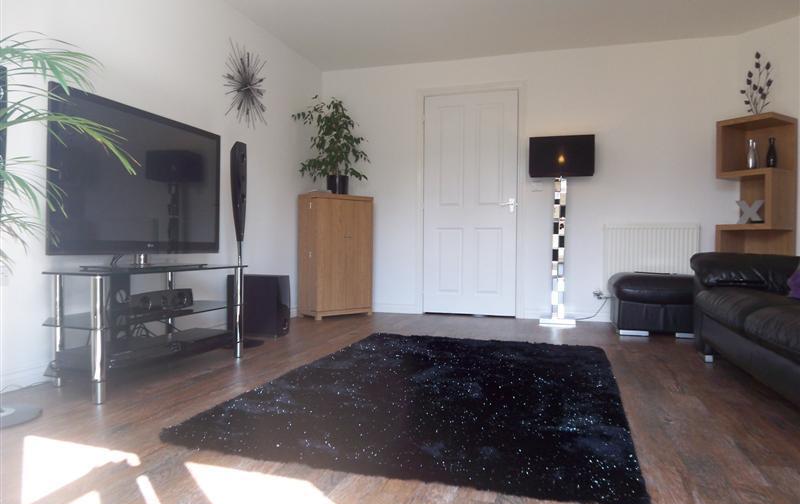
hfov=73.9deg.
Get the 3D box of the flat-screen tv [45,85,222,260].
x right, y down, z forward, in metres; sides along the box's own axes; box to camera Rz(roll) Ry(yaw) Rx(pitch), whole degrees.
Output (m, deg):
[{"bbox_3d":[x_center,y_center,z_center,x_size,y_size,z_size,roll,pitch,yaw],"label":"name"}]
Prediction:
[{"bbox_3d":[-1.255,-0.335,2.636,0.070,0.690,1.110,1,1,17],"label":"flat-screen tv"}]

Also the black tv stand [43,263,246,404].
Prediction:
[{"bbox_3d":[-1.230,0.324,2.544,0.530,0.503,1.030,1,1,17],"label":"black tv stand"}]

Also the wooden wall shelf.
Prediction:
[{"bbox_3d":[2.565,-0.169,3.848,0.355,1.553,0.365,0,1,-33],"label":"wooden wall shelf"}]

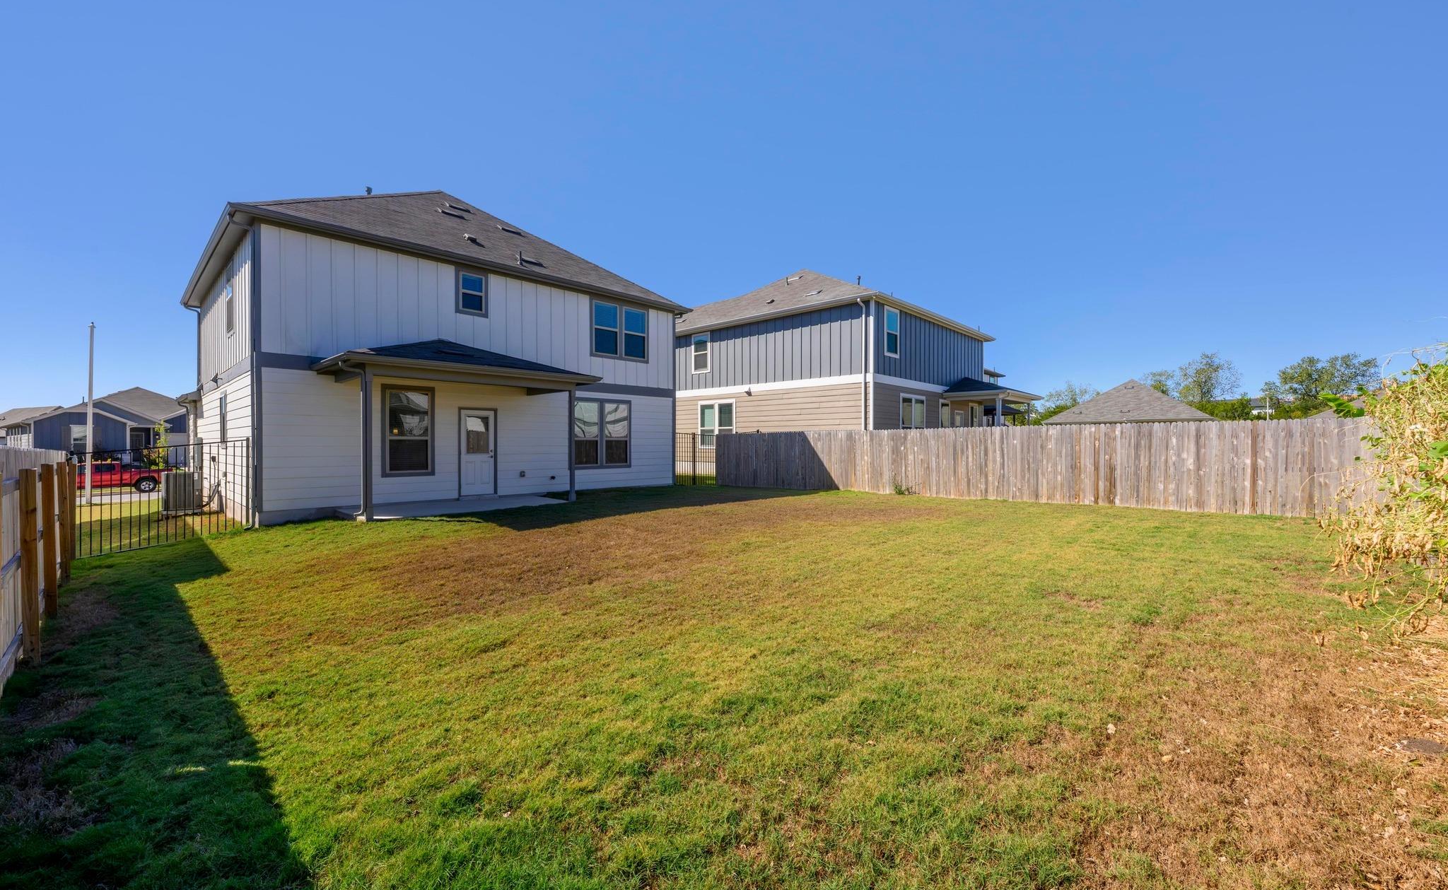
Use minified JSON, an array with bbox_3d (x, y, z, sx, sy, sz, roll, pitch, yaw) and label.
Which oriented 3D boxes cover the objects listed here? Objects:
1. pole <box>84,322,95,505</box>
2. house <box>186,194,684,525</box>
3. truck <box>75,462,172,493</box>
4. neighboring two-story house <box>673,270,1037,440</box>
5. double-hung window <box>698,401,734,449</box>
[{"bbox_3d":[-32.600,-1.640,29.000,0.240,9.300,0.240,0,1,43],"label":"pole"},{"bbox_3d":[-9.780,-3.160,18.600,17.700,9.650,11.250,0,1,43],"label":"house"},{"bbox_3d":[-37.800,2.030,34.400,2.030,1.920,5.850,0,1,43],"label":"truck"},{"bbox_3d":[3.070,-3.480,27.100,19.400,9.500,11.250,0,1,43],"label":"neighboring two-story house"},{"bbox_3d":[-0.310,-0.820,23.200,2.060,1.970,0.140,0,1,43],"label":"double-hung window"}]

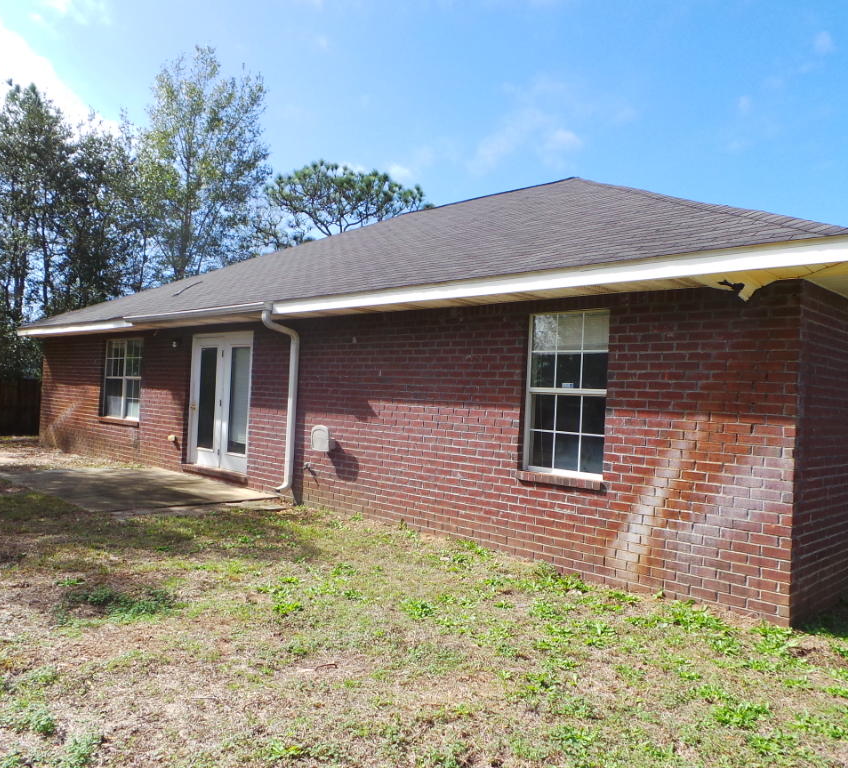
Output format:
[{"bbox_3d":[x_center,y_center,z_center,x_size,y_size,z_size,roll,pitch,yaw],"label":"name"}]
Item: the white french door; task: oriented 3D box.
[{"bbox_3d":[-3.116,0.276,10.561,1.910,2.085,0.140,1,-1,43],"label":"white french door"}]

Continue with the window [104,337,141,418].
[{"bbox_3d":[-5.650,-0.086,12.915,1.800,1.520,0.110,1,-1,43],"label":"window"}]

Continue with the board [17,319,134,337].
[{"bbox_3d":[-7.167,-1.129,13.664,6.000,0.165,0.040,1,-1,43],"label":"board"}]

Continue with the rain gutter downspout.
[{"bbox_3d":[-1.911,0.208,8.932,0.110,2.455,0.490,1,-1,43],"label":"rain gutter downspout"}]

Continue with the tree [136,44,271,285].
[{"bbox_3d":[-9.681,-6.342,28.870,5.600,16.100,5.600,1,-1,43],"label":"tree"}]

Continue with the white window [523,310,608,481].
[{"bbox_3d":[1.355,0.097,6.394,0.905,1.530,0.110,1,-1,43],"label":"white window"}]

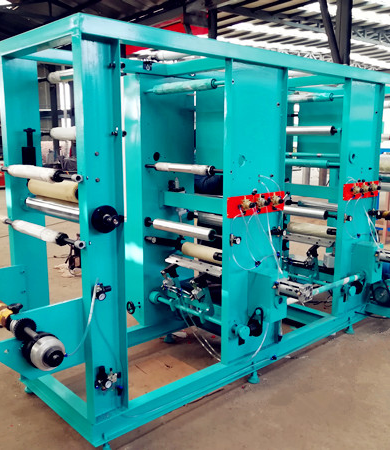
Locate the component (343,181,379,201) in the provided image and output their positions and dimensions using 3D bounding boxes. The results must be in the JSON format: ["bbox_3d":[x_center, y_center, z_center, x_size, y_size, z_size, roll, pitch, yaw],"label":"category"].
[{"bbox_3d":[1.329,-0.268,3.664,0.545,0.122,0.080,-9,14,-41],"label":"component"}]

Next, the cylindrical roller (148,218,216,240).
[{"bbox_3d":[-0.086,0.031,3.122,0.063,0.063,0.630,-9,14,-41],"label":"cylindrical roller"}]

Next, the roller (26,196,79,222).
[{"bbox_3d":[-0.750,-0.077,2.592,0.080,0.080,0.766,-10,14,-42],"label":"roller"}]

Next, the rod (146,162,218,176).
[{"bbox_3d":[-0.089,-0.367,3.051,0.058,0.058,0.780,-9,14,-41],"label":"rod"}]

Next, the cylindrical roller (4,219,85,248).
[{"bbox_3d":[-0.835,0.032,2.497,0.071,0.071,0.903,-10,14,-42],"label":"cylindrical roller"}]

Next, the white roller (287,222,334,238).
[{"bbox_3d":[1.107,0.037,4.311,0.105,0.105,0.620,-10,14,-42],"label":"white roller"}]

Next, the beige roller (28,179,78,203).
[{"bbox_3d":[-0.751,-0.183,2.586,0.099,0.099,0.725,-10,14,-42],"label":"beige roller"}]

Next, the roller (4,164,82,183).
[{"bbox_3d":[-0.796,-0.258,2.356,0.060,0.060,0.890,-9,14,-41],"label":"roller"}]

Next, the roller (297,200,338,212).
[{"bbox_3d":[1.231,-0.164,4.404,0.065,0.065,0.620,-10,14,-42],"label":"roller"}]

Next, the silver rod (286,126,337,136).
[{"bbox_3d":[0.914,-0.797,3.976,0.082,0.082,0.693,-10,14,-42],"label":"silver rod"}]

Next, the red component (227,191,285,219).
[{"bbox_3d":[0.399,-0.123,2.838,0.530,0.122,0.080,-9,14,-41],"label":"red component"}]

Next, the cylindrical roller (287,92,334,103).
[{"bbox_3d":[0.882,-1.057,3.932,0.071,0.071,0.620,-10,14,-42],"label":"cylindrical roller"}]

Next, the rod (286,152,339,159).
[{"bbox_3d":[0.947,-0.588,3.940,0.034,0.034,0.800,-9,14,-41],"label":"rod"}]

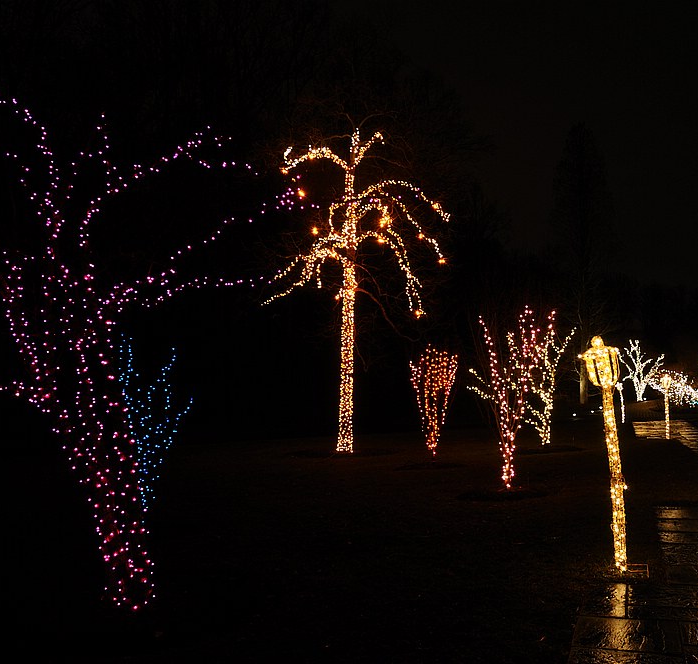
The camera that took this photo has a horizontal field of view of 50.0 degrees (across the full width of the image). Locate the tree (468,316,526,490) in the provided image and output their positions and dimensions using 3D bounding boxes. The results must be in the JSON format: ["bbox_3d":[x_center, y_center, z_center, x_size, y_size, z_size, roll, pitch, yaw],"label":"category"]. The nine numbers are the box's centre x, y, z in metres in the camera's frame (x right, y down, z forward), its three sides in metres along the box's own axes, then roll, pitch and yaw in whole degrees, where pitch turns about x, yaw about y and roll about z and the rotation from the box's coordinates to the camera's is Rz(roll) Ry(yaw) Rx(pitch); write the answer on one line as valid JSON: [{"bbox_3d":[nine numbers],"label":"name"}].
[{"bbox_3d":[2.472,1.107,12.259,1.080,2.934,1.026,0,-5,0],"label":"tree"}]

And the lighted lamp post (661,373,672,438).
[{"bbox_3d":[10.218,2.370,24.188,0.355,2.122,0.355,0,-5,0],"label":"lighted lamp post"}]

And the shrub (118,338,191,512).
[{"bbox_3d":[-2.538,1.234,9.865,0.975,2.302,0.877,0,-5,0],"label":"shrub"}]

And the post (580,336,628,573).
[{"bbox_3d":[2.314,1.088,6.762,0.361,2.101,0.343,-3,-5,0],"label":"post"}]

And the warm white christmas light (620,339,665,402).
[{"bbox_3d":[17.556,2.334,44.956,2.881,3.898,2.593,0,-5,0],"label":"warm white christmas light"}]

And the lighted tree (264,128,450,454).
[{"bbox_3d":[0.217,-1.123,19.419,4.771,8.515,4.294,0,-5,0],"label":"lighted tree"}]

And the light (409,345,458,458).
[{"bbox_3d":[1.938,1.630,17.280,1.107,2.688,1.052,0,-5,0],"label":"light"}]

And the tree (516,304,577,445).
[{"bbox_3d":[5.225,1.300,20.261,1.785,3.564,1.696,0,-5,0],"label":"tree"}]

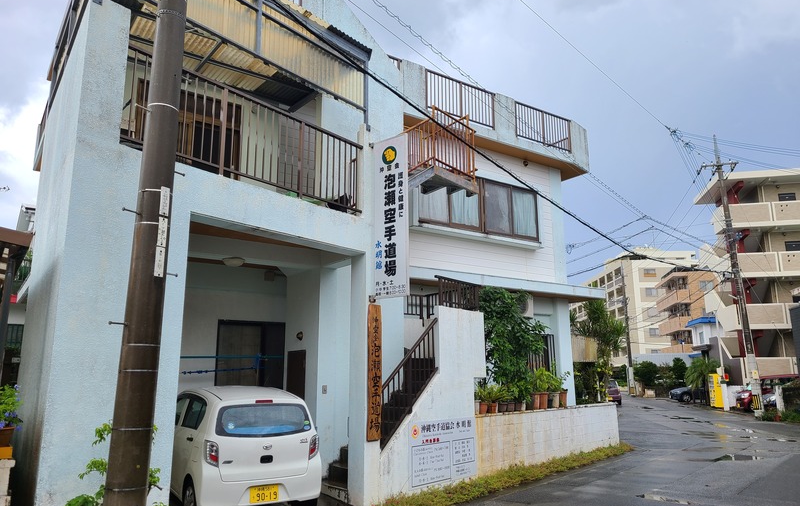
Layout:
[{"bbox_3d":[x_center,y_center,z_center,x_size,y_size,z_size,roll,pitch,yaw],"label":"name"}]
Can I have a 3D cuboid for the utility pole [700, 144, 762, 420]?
[{"bbox_3d":[14.201,0.728,25.420,1.600,12.130,0.500,-5,-12,13],"label":"utility pole"}]

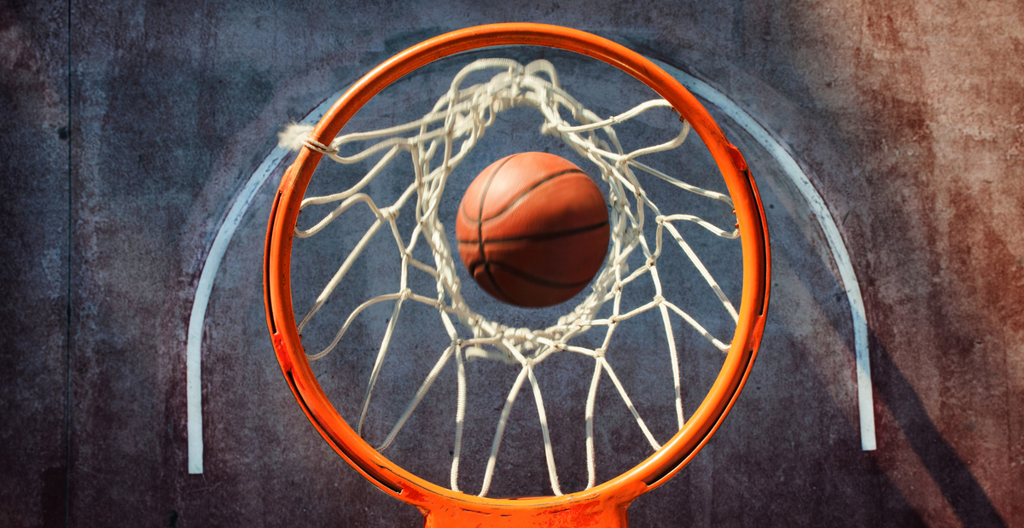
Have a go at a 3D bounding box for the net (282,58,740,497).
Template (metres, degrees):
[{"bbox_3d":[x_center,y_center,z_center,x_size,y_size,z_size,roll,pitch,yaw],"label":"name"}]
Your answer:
[{"bbox_3d":[0.006,0.018,1.205,0.460,0.400,0.470,0,84,0],"label":"net"}]

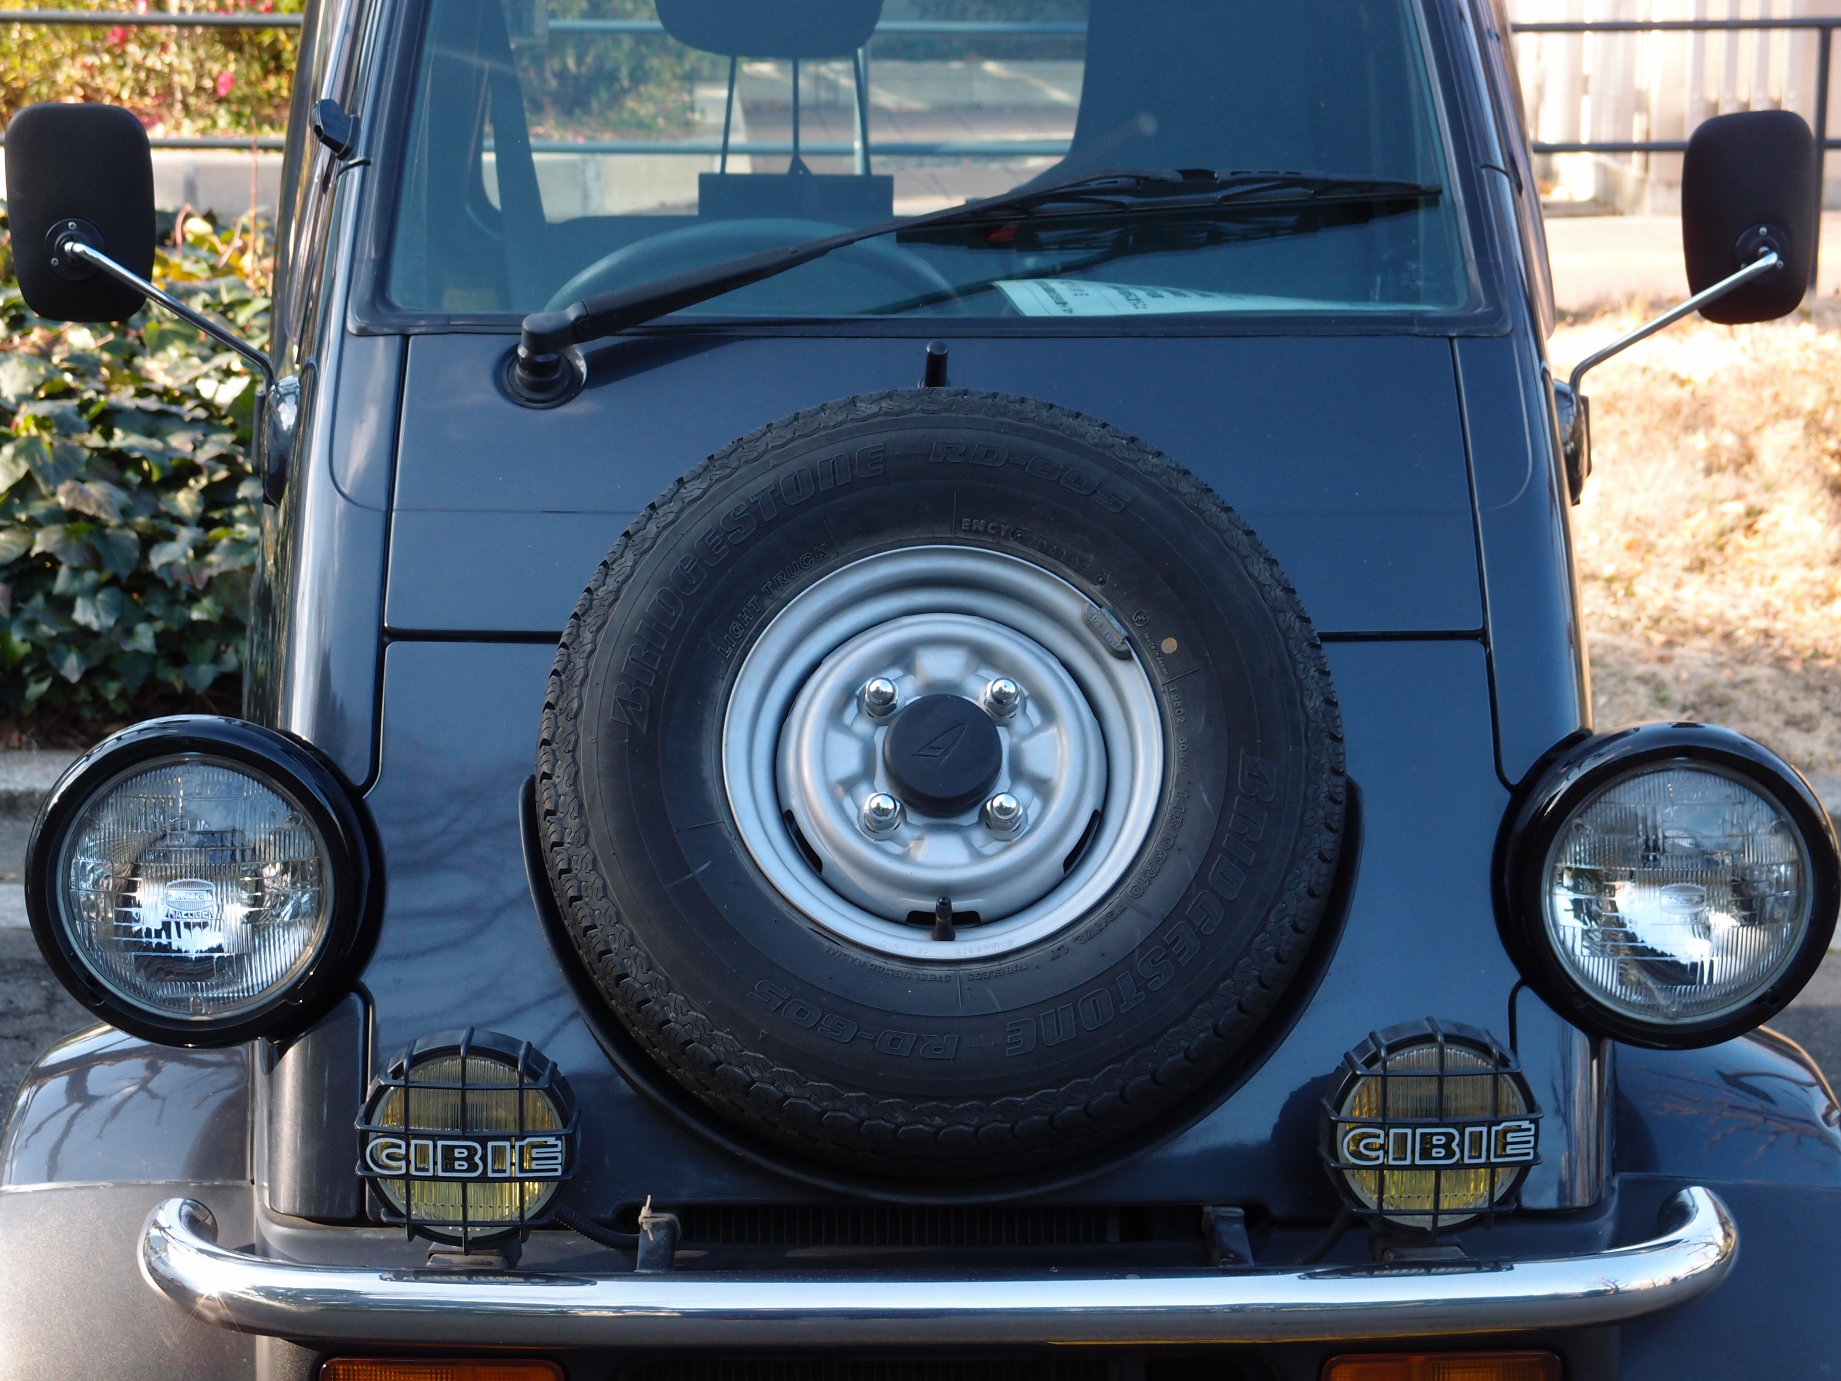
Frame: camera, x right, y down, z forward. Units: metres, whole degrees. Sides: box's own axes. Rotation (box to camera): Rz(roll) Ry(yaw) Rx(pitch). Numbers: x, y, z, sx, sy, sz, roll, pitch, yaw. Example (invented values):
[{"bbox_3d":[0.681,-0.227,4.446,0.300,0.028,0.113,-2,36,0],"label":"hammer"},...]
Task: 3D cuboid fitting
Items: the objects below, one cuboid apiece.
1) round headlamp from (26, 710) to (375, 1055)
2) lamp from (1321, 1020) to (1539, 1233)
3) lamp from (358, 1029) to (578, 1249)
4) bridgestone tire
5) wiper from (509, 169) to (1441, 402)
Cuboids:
[{"bbox_3d":[-0.464,0.111,2.669,0.220,0.215,0.140,0,13,-1],"label":"round headlamp"},{"bbox_3d":[0.314,0.267,2.530,0.130,0.124,0.095,0,13,-1],"label":"lamp"},{"bbox_3d":[-0.278,0.271,2.520,0.130,0.124,0.095,0,13,-1],"label":"lamp"},{"bbox_3d":[0.013,0.057,2.673,0.530,0.530,0.148,0,-21,-1],"label":"bridgestone tire"},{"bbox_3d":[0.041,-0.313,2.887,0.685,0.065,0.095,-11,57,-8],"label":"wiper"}]

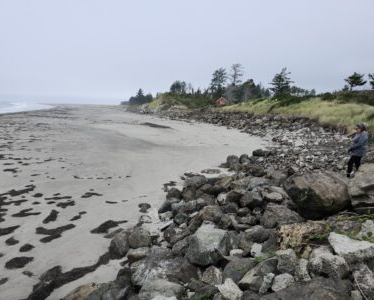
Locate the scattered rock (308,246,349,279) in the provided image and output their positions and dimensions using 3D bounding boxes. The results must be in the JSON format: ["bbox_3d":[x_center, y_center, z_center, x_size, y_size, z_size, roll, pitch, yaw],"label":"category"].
[{"bbox_3d":[1.730,1.376,3.250,0.510,0.380,0.420,8,13,30],"label":"scattered rock"}]

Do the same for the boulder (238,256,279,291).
[{"bbox_3d":[0.904,1.581,3.397,0.568,0.307,0.341,-6,13,-32],"label":"boulder"}]

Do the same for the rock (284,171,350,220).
[{"bbox_3d":[3.035,1.066,6.267,1.367,1.069,1.162,7,13,27],"label":"rock"}]

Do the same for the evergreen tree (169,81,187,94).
[{"bbox_3d":[-2.814,-20.527,88.000,6.000,5.500,5.500,1,11,-2],"label":"evergreen tree"}]

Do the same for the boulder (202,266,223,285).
[{"bbox_3d":[0.355,1.765,3.737,0.300,0.199,0.270,2,11,6],"label":"boulder"}]

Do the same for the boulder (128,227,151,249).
[{"bbox_3d":[-0.858,1.564,4.750,0.430,0.380,0.420,-1,11,-11],"label":"boulder"}]

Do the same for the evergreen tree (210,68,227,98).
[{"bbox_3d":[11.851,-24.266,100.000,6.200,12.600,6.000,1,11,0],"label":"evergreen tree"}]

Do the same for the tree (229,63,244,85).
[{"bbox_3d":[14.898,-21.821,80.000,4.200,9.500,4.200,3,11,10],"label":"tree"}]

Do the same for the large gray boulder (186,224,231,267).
[{"bbox_3d":[0.311,1.369,3.850,0.670,0.550,0.600,2,11,5],"label":"large gray boulder"}]

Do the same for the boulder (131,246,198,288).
[{"bbox_3d":[-0.343,1.794,4.120,1.010,0.471,0.626,0,11,-5],"label":"boulder"}]

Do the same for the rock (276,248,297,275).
[{"bbox_3d":[1.282,1.435,3.429,0.262,0.293,0.262,6,12,22],"label":"rock"}]

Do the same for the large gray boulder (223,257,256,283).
[{"bbox_3d":[0.688,1.564,3.450,0.450,0.330,0.440,4,11,13],"label":"large gray boulder"}]

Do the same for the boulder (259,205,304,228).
[{"bbox_3d":[1.831,1.288,5.150,0.860,0.470,0.650,5,12,21],"label":"boulder"}]

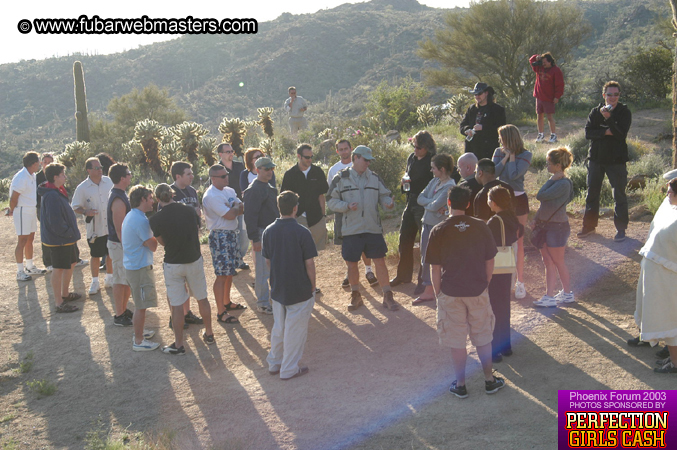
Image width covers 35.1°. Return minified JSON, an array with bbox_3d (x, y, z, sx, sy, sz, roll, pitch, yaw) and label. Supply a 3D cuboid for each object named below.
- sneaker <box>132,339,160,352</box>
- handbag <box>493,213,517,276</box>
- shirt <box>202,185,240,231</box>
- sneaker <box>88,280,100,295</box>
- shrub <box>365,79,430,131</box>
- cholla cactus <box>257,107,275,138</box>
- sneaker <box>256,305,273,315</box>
[{"bbox_3d":[-2.033,1.272,11.300,0.290,0.120,0.110,-3,8,-22],"label":"sneaker"},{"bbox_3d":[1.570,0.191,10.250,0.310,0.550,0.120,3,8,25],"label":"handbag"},{"bbox_3d":[-1.344,-0.201,12.300,0.330,0.540,0.470,4,8,32],"label":"shirt"},{"bbox_3d":[-3.270,0.838,14.350,0.115,0.120,0.300,2,7,17],"label":"sneaker"},{"bbox_3d":[1.267,-2.567,23.000,1.420,1.120,1.300,0,7,0],"label":"shrub"},{"bbox_3d":[-1.489,-2.095,22.000,0.370,0.700,0.360,0,7,0],"label":"cholla cactus"},{"bbox_3d":[-0.834,0.978,12.400,0.290,0.110,0.110,5,9,35],"label":"sneaker"}]

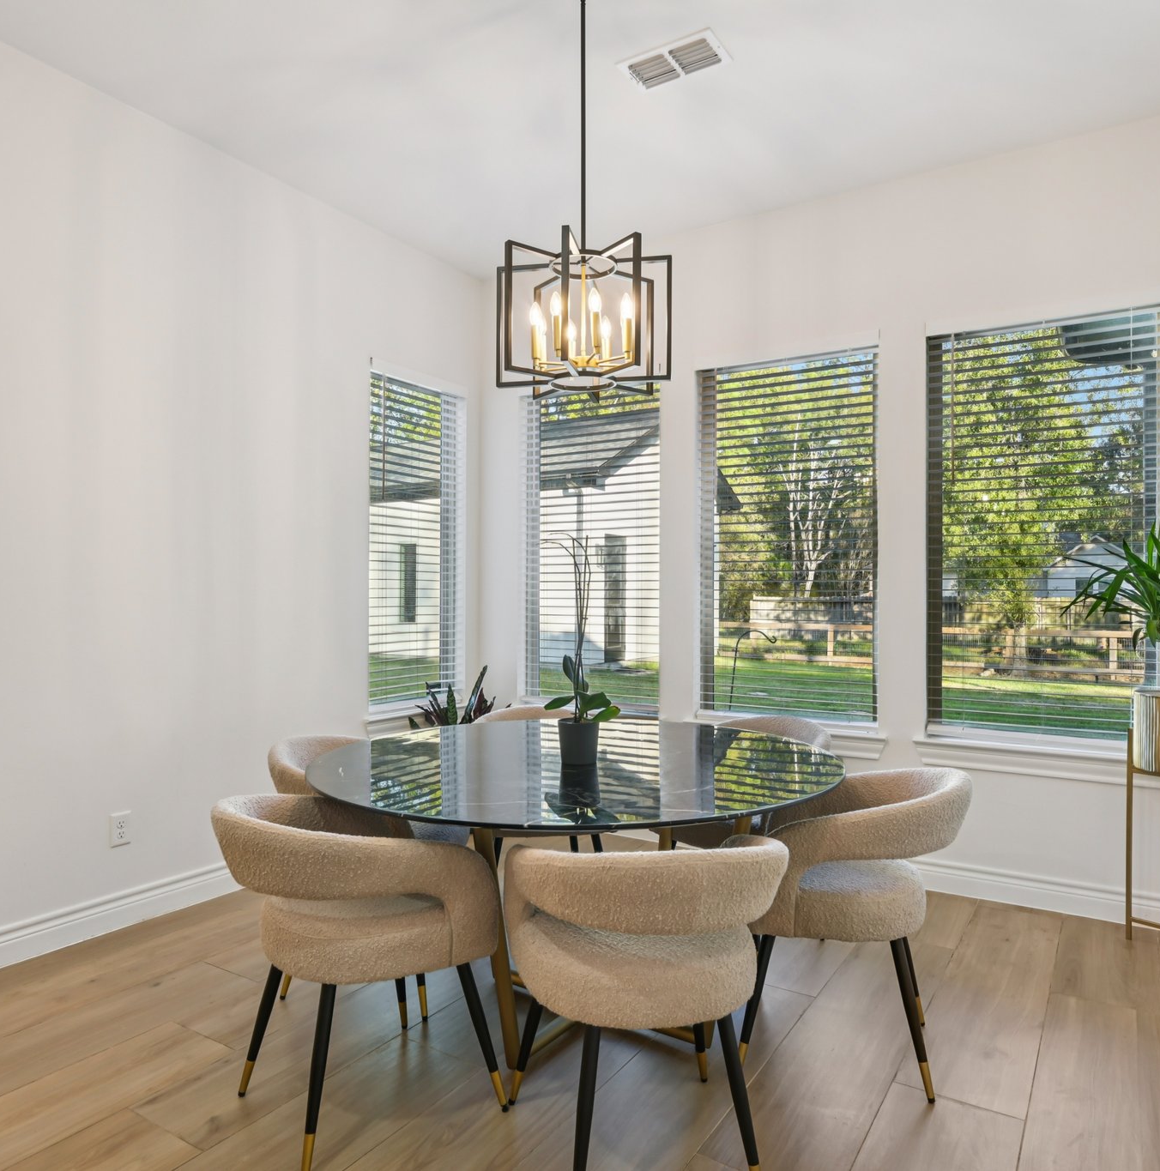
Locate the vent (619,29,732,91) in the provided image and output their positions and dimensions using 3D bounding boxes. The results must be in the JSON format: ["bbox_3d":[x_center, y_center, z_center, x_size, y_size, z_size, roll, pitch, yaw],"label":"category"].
[{"bbox_3d":[0.321,-1.772,2.819,0.346,0.018,0.195,0,-1,33],"label":"vent"}]

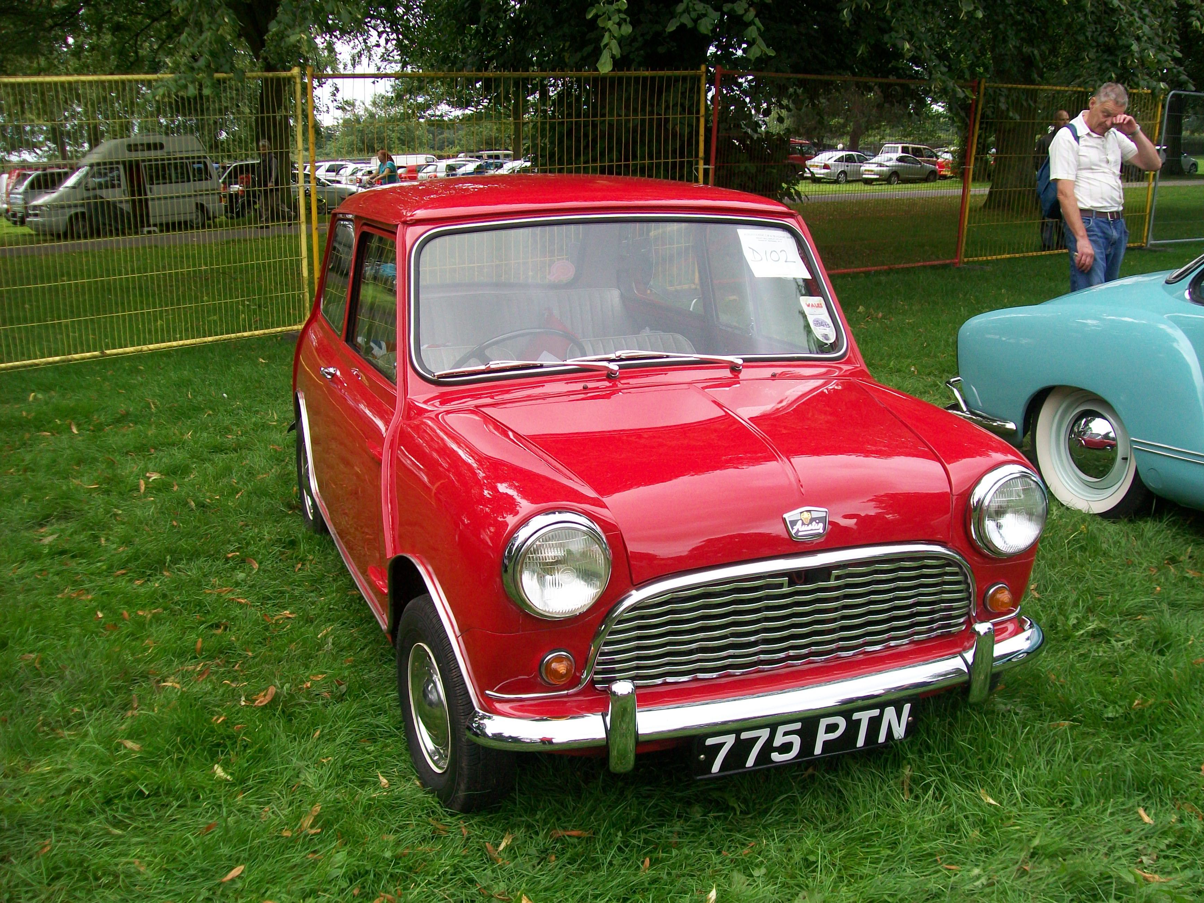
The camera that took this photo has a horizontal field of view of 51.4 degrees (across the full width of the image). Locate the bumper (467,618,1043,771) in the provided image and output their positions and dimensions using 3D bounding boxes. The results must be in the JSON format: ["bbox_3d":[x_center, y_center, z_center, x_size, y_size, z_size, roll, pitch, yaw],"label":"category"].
[{"bbox_3d":[0.391,0.466,2.556,1.350,0.200,0.190,-5,15,-20],"label":"bumper"}]

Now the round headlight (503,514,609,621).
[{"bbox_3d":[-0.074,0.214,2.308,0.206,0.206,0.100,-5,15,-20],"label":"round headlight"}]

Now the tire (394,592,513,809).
[{"bbox_3d":[-0.338,0.561,2.820,0.140,0.490,0.490,-7,16,-25],"label":"tire"}]

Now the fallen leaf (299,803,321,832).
[{"bbox_3d":[-0.635,0.805,2.732,0.050,0.025,0.100,2,14,9],"label":"fallen leaf"}]

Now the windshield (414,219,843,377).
[{"bbox_3d":[0.083,-0.406,3.183,1.165,0.410,0.090,-5,-19,-20],"label":"windshield"}]

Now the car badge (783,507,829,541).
[{"bbox_3d":[0.399,0.140,2.453,0.098,0.071,0.015,-5,-15,-20],"label":"car badge"}]

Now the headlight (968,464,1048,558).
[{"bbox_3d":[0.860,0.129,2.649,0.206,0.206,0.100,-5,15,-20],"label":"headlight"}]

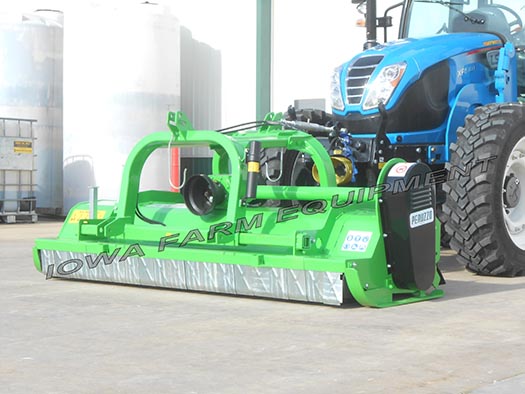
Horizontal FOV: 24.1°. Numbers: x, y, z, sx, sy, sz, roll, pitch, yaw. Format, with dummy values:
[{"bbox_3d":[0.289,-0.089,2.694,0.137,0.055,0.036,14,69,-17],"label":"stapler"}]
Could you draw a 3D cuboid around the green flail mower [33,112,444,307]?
[{"bbox_3d":[-0.155,0.024,7.467,2.469,1.063,1.077,2,3,37],"label":"green flail mower"}]

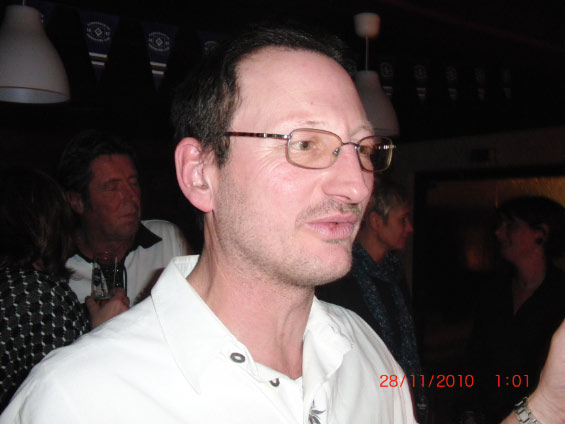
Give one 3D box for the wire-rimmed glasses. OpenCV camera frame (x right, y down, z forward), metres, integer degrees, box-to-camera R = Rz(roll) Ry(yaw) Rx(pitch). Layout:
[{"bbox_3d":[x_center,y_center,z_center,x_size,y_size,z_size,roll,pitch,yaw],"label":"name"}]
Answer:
[{"bbox_3d":[0.008,-0.051,0.564,0.142,0.042,0.142,1,6,-45],"label":"wire-rimmed glasses"}]

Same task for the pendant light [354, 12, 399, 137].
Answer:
[{"bbox_3d":[0.363,-0.589,2.600,0.280,0.500,0.280,1,0,0],"label":"pendant light"}]

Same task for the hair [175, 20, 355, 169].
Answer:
[{"bbox_3d":[-0.022,-0.101,0.592,0.170,0.170,0.185,1,1,-45],"label":"hair"}]

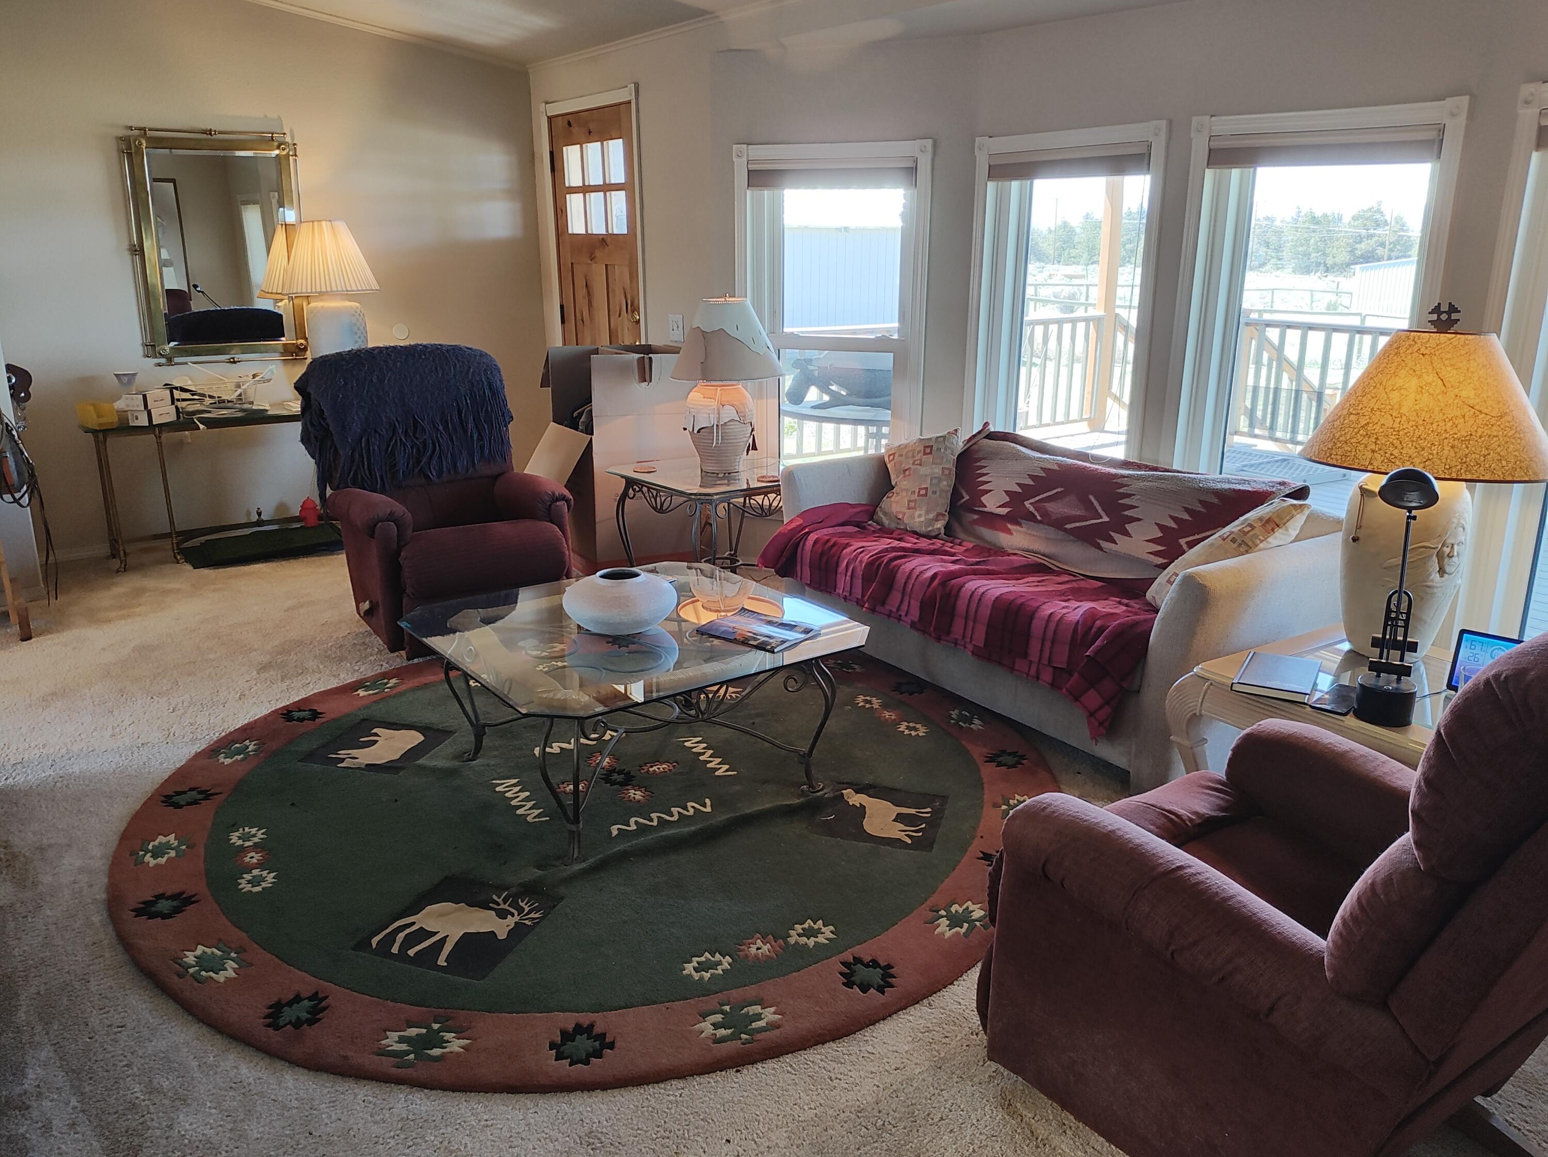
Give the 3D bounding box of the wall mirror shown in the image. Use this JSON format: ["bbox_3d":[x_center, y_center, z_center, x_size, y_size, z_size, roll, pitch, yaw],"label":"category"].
[{"bbox_3d":[-2.582,-1.544,5.253,0.720,1.035,0.060,-12,24,-34],"label":"wall mirror"}]

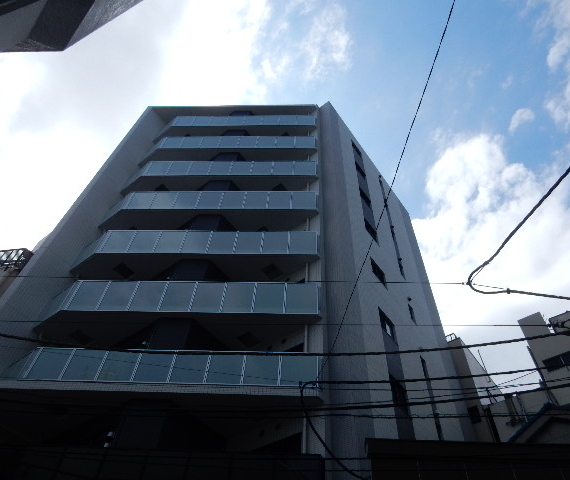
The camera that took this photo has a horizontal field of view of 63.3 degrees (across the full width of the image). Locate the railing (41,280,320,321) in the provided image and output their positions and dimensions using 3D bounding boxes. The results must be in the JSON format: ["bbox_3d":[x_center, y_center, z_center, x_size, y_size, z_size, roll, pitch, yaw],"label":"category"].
[{"bbox_3d":[-3.512,2.144,15.076,9.345,1.412,0.957,0,-53,3],"label":"railing"}]

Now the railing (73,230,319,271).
[{"bbox_3d":[-3.372,0.427,17.374,9.345,1.412,0.957,0,-53,3],"label":"railing"}]

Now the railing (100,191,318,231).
[{"bbox_3d":[-3.232,-1.289,19.672,9.345,1.412,0.957,0,-53,3],"label":"railing"}]

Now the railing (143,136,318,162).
[{"bbox_3d":[-2.951,-4.718,24.264,9.345,1.412,0.957,0,-53,3],"label":"railing"}]

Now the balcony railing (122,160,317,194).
[{"bbox_3d":[-3.091,-3.003,21.968,9.345,1.412,0.957,0,-53,3],"label":"balcony railing"}]

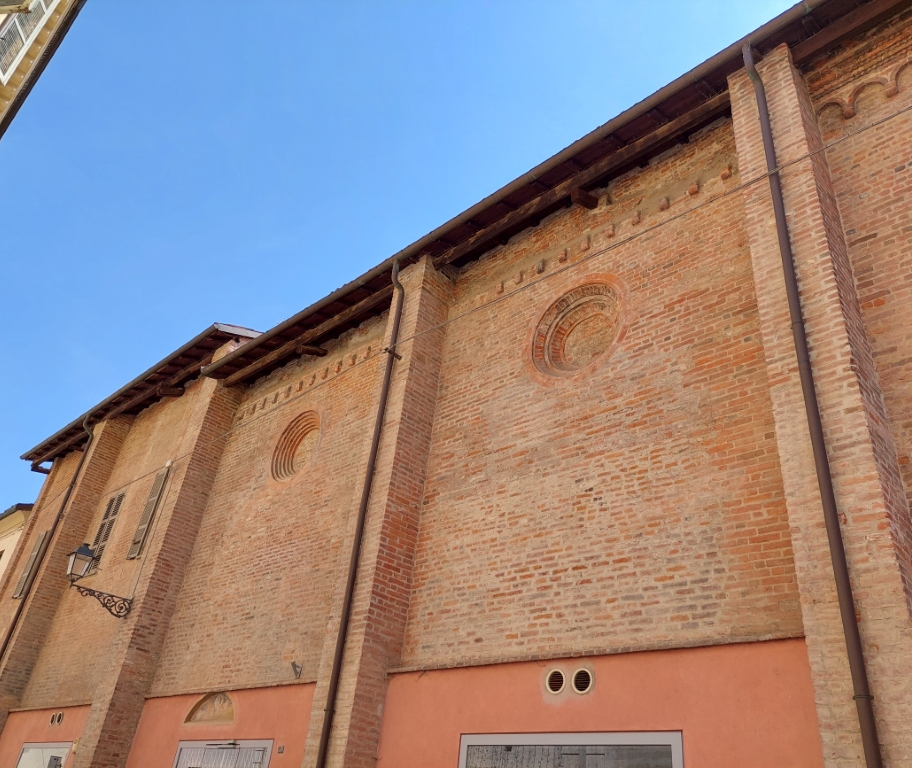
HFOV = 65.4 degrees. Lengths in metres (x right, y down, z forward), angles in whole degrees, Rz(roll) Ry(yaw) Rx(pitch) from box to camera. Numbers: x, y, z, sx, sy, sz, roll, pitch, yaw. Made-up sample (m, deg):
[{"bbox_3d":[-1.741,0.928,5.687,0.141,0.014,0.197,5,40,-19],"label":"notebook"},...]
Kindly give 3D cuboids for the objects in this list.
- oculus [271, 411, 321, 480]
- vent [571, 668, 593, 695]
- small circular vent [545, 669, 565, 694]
[{"bbox_3d":[-2.832,1.230,13.210,1.443,1.443,0.350,-22,-43,38],"label":"oculus"},{"bbox_3d":[1.231,2.900,6.930,0.235,0.235,0.040,-22,-43,38],"label":"vent"},{"bbox_3d":[1.001,2.987,7.128,0.236,0.236,0.040,-22,-43,38],"label":"small circular vent"}]

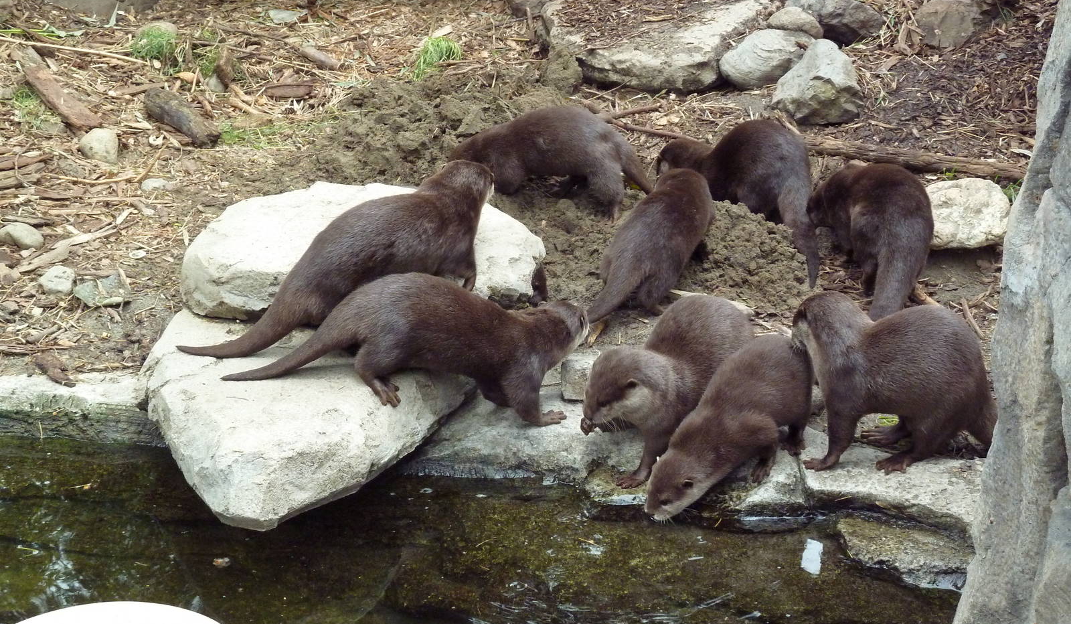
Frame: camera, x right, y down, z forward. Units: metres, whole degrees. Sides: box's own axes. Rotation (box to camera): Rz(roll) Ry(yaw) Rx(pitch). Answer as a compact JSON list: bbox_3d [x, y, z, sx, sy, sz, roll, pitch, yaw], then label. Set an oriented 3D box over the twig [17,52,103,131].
[{"bbox_3d":[-1.159,-0.533,5.420,0.060,0.045,0.490,-14,31,-25],"label":"twig"}]

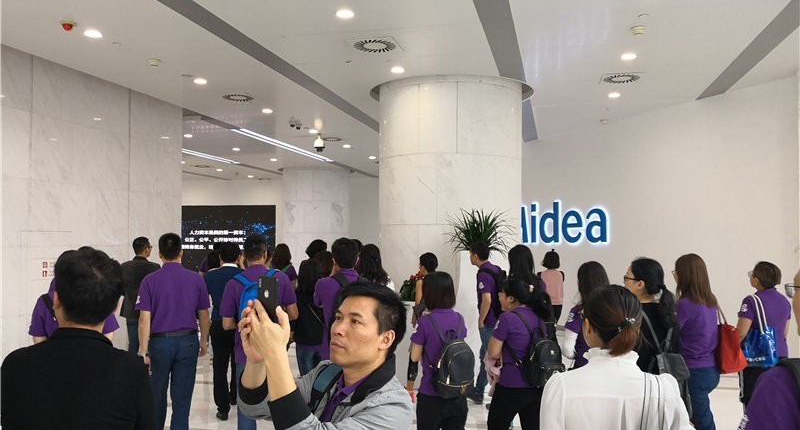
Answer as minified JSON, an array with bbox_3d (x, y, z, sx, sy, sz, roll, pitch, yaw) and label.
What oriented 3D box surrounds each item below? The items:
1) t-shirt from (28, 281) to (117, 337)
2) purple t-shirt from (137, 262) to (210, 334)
[{"bbox_3d":[-1.958,0.677,3.753,0.520,0.660,0.290,0,-3,0],"label":"t-shirt"},{"bbox_3d":[-1.735,0.640,4.780,0.550,0.580,0.270,1,-2,-14],"label":"purple t-shirt"}]

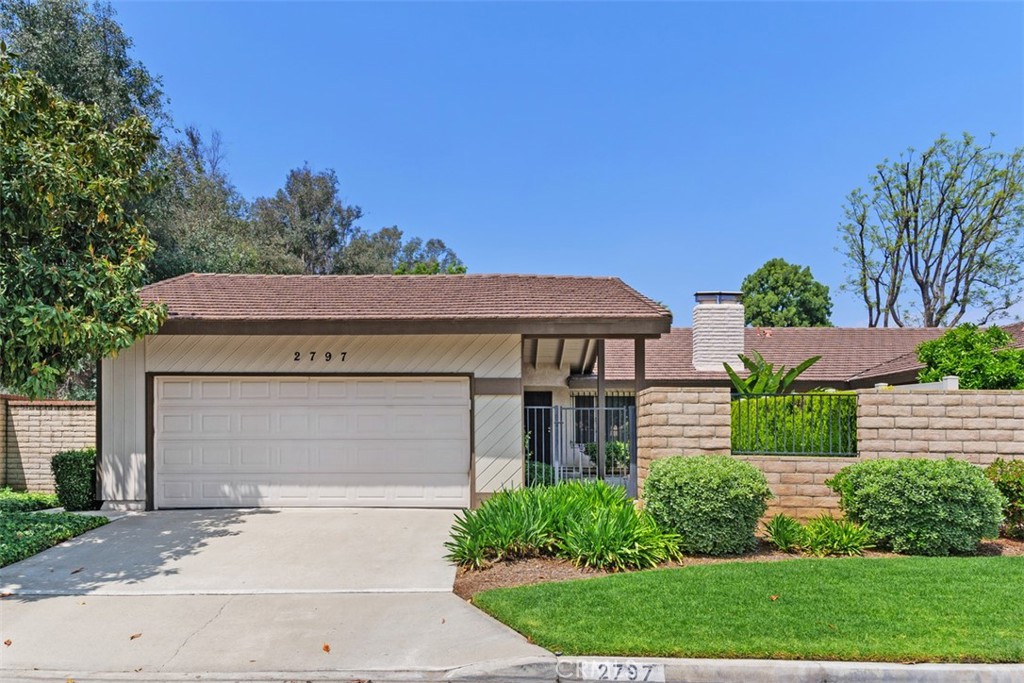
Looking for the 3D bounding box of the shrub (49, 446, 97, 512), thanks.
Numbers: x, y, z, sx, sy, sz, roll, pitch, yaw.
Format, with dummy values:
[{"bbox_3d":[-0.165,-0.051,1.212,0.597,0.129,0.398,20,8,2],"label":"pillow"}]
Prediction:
[{"bbox_3d":[-6.960,2.200,11.400,0.820,1.000,0.850,0,-2,0],"label":"shrub"}]

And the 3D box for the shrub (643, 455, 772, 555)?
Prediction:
[{"bbox_3d":[2.200,1.780,8.000,1.400,1.020,1.300,0,-2,0],"label":"shrub"}]

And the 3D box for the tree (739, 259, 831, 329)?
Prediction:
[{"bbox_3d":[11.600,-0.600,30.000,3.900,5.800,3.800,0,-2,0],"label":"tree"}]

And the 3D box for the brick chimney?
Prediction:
[{"bbox_3d":[5.120,-0.250,17.500,1.150,1.980,0.700,0,-2,0],"label":"brick chimney"}]

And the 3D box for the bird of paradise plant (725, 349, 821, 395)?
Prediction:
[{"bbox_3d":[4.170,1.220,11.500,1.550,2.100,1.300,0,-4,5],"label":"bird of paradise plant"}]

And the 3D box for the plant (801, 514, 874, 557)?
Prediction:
[{"bbox_3d":[3.390,2.030,7.420,0.760,0.410,0.600,0,-2,0],"label":"plant"}]

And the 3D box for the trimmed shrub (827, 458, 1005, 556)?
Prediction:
[{"bbox_3d":[4.360,1.770,7.750,1.800,1.010,1.400,0,-2,0],"label":"trimmed shrub"}]

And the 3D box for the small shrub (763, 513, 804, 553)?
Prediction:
[{"bbox_3d":[2.880,2.040,7.550,0.440,0.400,0.420,0,-2,0],"label":"small shrub"}]

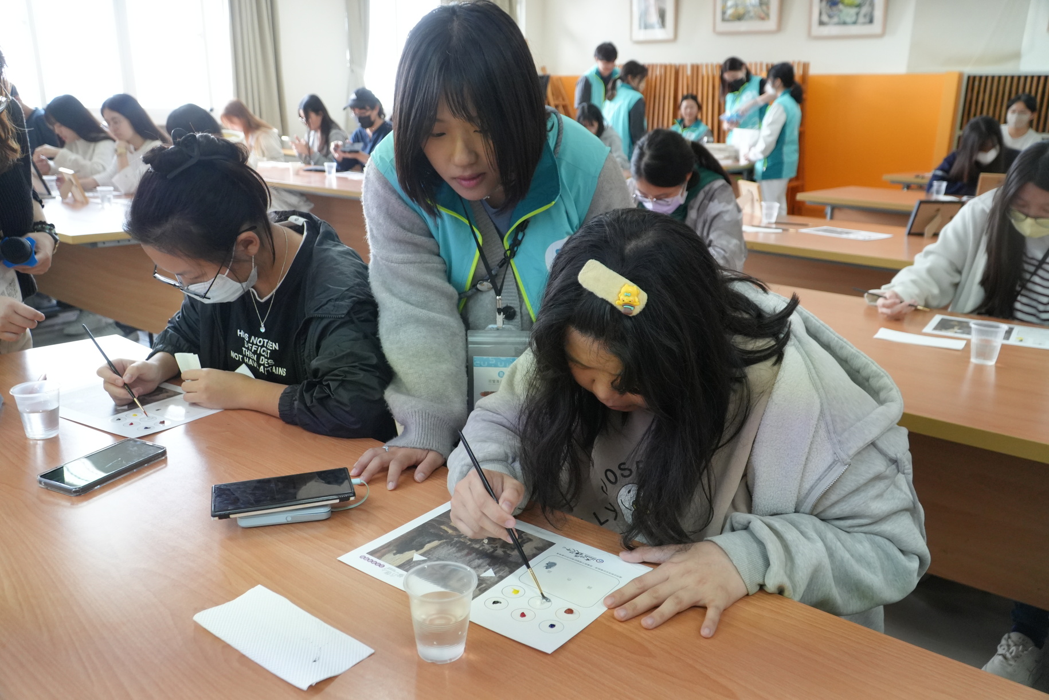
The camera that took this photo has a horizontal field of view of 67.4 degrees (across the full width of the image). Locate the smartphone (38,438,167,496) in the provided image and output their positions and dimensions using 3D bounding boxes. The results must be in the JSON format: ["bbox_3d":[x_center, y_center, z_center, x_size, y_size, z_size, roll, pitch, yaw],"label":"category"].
[{"bbox_3d":[-0.610,0.168,1.151,0.080,0.011,0.155,10,20,28],"label":"smartphone"}]

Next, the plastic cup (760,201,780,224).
[{"bbox_3d":[1.078,-0.600,3.450,0.073,0.079,0.073,0,17,0],"label":"plastic cup"}]

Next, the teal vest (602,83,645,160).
[{"bbox_3d":[0.785,-1.747,6.216,0.420,0.680,0.270,14,22,35],"label":"teal vest"}]

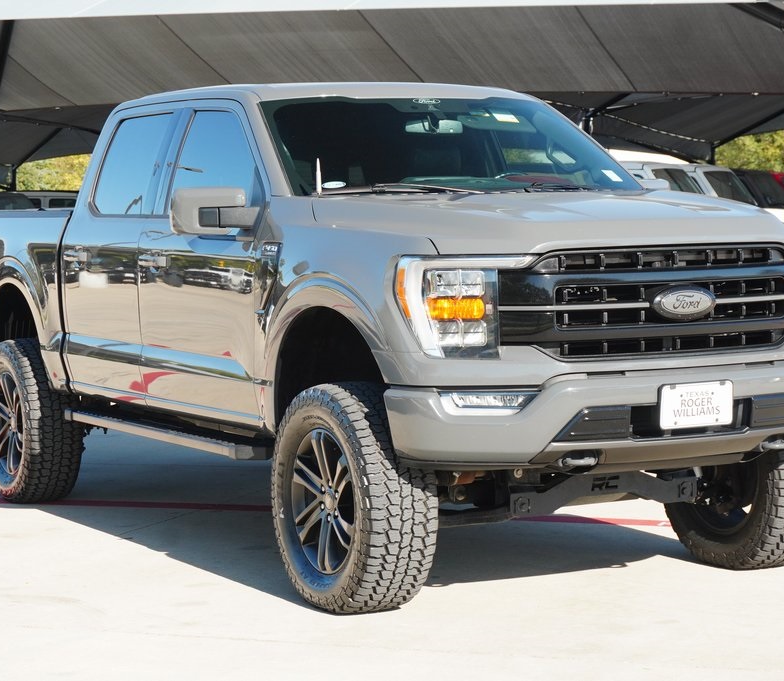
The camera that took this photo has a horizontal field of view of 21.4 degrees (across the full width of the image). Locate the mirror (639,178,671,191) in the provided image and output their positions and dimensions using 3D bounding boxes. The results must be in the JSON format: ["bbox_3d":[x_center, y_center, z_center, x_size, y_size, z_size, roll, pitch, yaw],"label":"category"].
[{"bbox_3d":[1.166,-0.607,9.212,0.265,0.200,0.180,-3,4,-28],"label":"mirror"}]

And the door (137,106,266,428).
[{"bbox_3d":[-0.715,-0.355,8.648,0.270,1.340,1.300,-3,4,-28],"label":"door"}]

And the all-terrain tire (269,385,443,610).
[{"bbox_3d":[-0.144,0.577,7.635,0.312,0.833,0.843,-3,4,-27],"label":"all-terrain tire"}]

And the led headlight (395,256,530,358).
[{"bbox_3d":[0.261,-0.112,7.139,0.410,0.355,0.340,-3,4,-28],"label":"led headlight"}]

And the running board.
[{"bbox_3d":[-1.018,0.394,9.197,0.180,0.075,2.050,-3,4,-28],"label":"running board"}]

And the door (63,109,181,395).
[{"bbox_3d":[-1.241,-0.404,9.641,0.270,1.345,1.060,-3,4,-28],"label":"door"}]

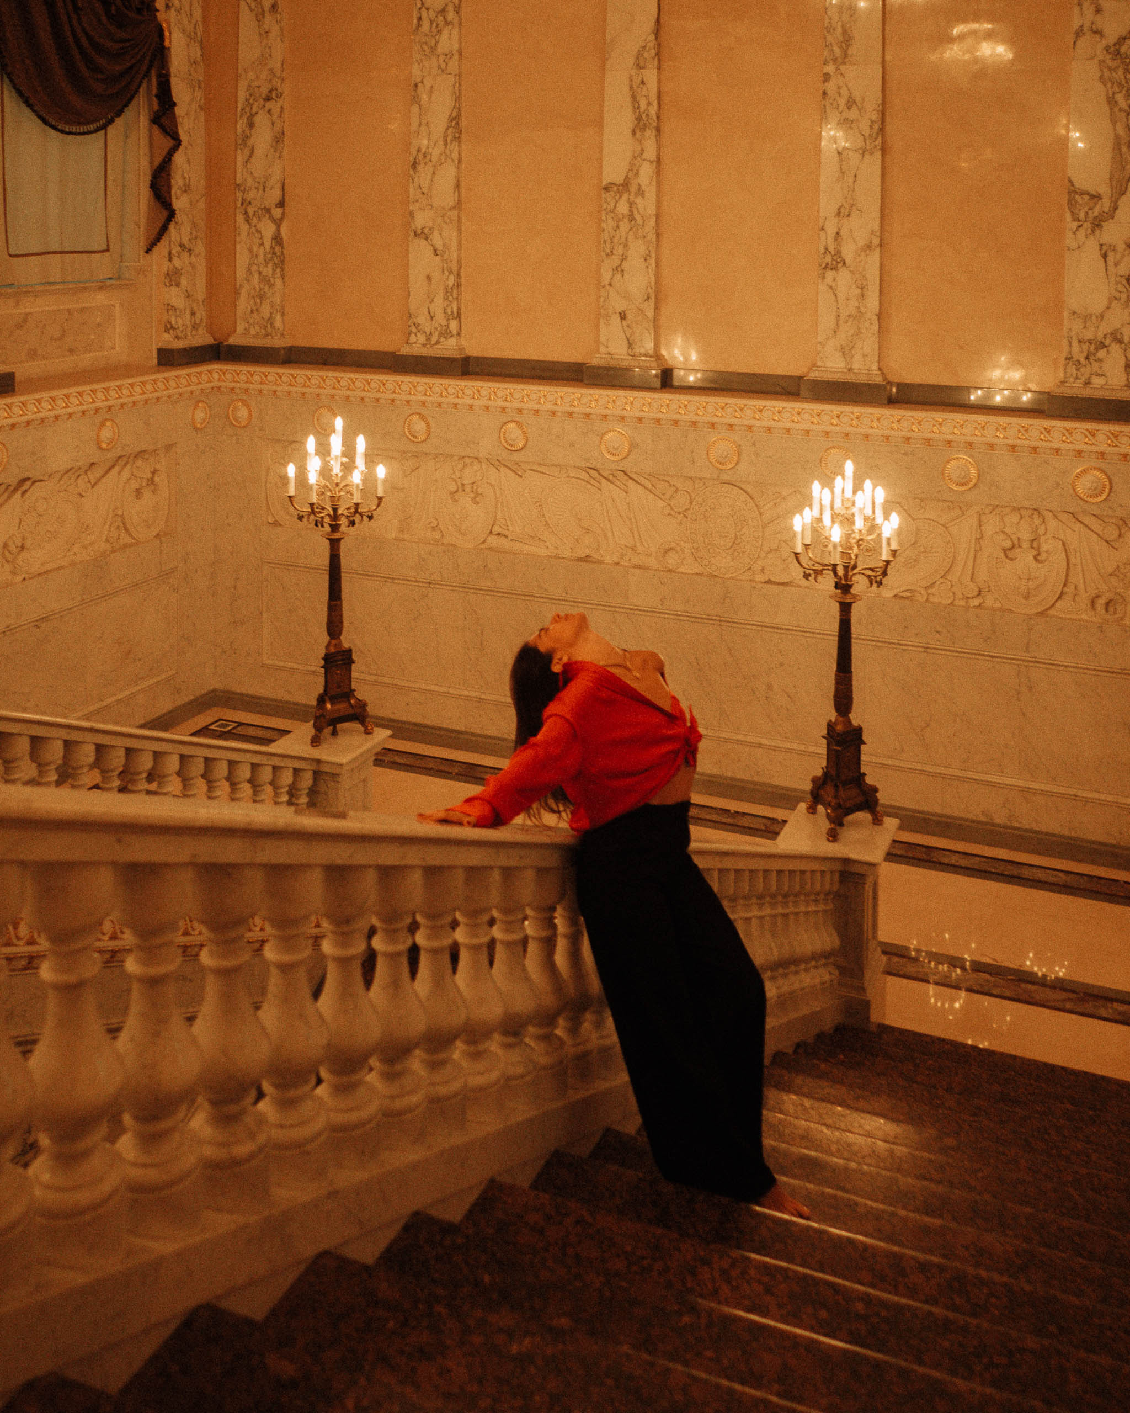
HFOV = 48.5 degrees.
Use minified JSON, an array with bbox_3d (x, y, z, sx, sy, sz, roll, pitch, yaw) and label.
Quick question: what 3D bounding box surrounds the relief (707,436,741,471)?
[{"bbox_3d":[1.063,-1.700,8.420,0.228,0.230,0.045,5,14,22],"label":"relief"}]

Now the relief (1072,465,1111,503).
[{"bbox_3d":[3.186,-1.351,7.600,0.228,0.230,0.045,5,14,22],"label":"relief"}]

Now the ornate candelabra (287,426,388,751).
[{"bbox_3d":[-1.269,-0.700,6.950,0.500,1.760,0.500,0,13,0],"label":"ornate candelabra"}]

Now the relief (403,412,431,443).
[{"bbox_3d":[-1.085,-2.048,9.200,0.228,0.230,0.045,5,14,22],"label":"relief"}]

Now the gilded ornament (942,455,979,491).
[{"bbox_3d":[2.483,-1.465,7.870,0.228,0.230,0.045,5,14,22],"label":"gilded ornament"}]

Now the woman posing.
[{"bbox_3d":[0.133,0.490,3.120,0.800,1.430,0.640,5,14,19],"label":"woman posing"}]

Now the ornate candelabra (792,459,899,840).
[{"bbox_3d":[1.321,-0.267,5.900,0.500,1.760,0.500,5,14,22],"label":"ornate candelabra"}]

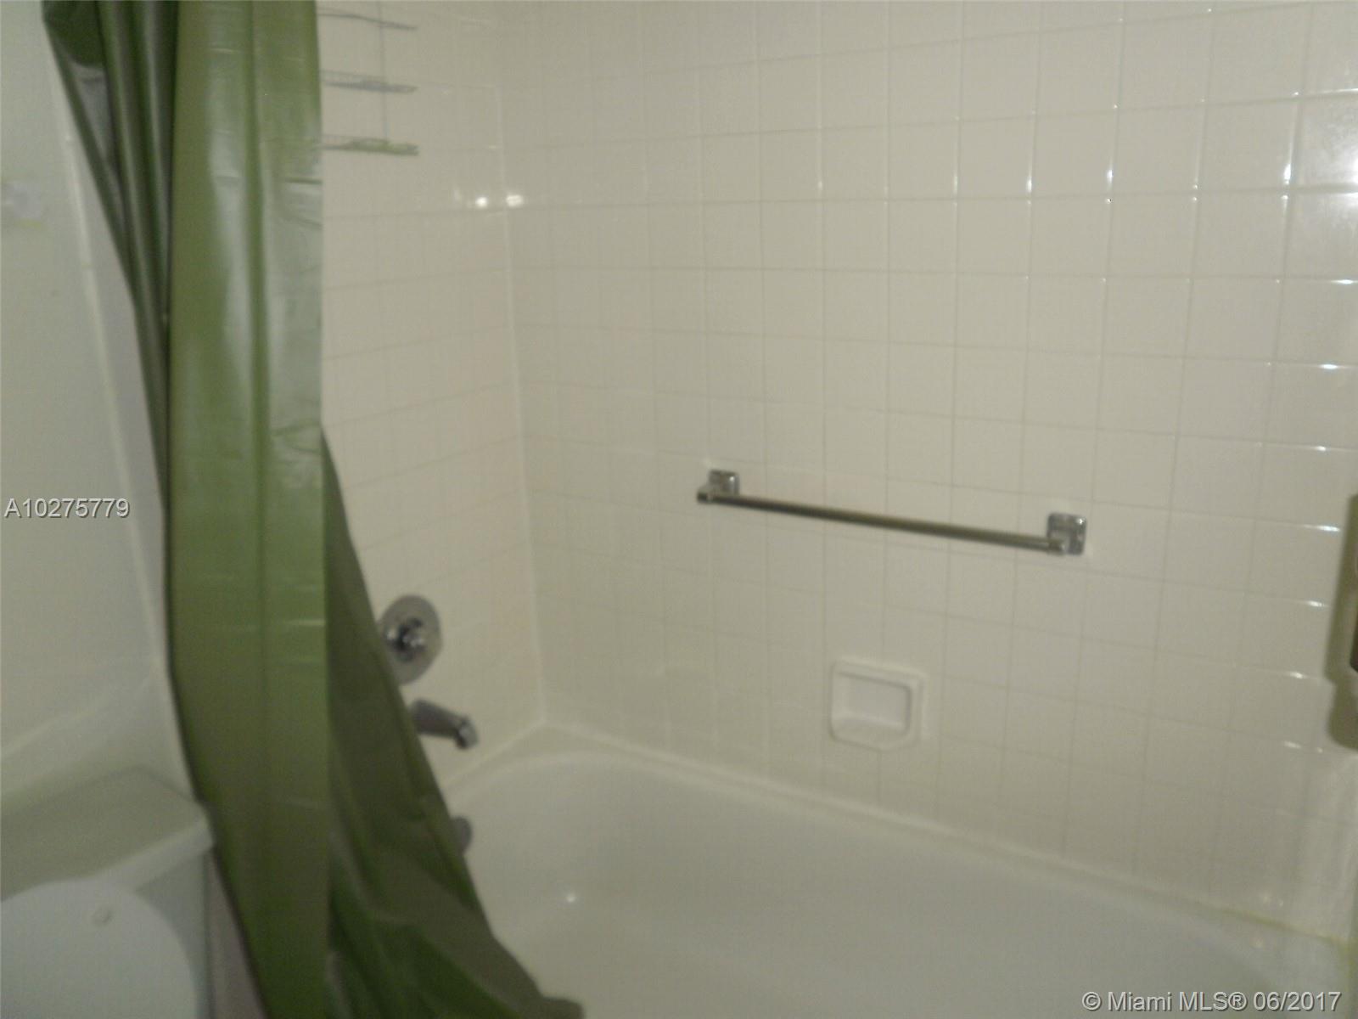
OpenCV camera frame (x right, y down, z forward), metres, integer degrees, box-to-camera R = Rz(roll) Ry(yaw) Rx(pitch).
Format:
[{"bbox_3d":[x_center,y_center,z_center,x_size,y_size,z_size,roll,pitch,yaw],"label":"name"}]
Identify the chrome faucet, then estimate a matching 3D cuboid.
[{"bbox_3d":[-0.431,0.400,1.878,0.148,0.075,0.056,8,20,31],"label":"chrome faucet"}]

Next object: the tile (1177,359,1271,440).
[{"bbox_3d":[0.739,-0.148,1.377,0.108,0.108,0.008,8,20,31],"label":"tile"}]

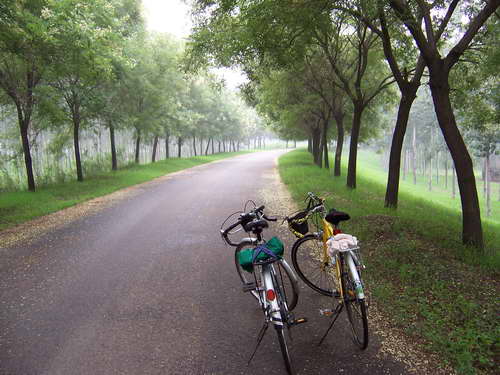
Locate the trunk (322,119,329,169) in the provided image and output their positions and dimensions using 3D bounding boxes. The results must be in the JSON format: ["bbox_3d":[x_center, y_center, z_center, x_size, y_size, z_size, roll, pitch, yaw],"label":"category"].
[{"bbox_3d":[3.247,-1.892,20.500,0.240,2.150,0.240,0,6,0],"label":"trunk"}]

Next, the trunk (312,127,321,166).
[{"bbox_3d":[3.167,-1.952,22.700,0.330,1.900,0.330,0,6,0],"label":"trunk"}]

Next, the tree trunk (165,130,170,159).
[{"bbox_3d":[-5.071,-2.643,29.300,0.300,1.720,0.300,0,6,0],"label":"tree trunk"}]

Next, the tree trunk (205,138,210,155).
[{"bbox_3d":[-3.872,-3.711,43.427,0.450,1.498,0.380,0,6,0],"label":"tree trunk"}]

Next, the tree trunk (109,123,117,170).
[{"bbox_3d":[-5.682,-1.694,19.700,0.290,1.980,0.290,0,6,0],"label":"tree trunk"}]

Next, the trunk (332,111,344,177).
[{"bbox_3d":[3.725,-1.843,20.064,0.460,2.766,0.350,0,6,0],"label":"trunk"}]

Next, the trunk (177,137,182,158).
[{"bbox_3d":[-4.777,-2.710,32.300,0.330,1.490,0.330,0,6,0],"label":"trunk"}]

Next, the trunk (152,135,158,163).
[{"bbox_3d":[-5.831,-2.404,29.416,0.330,1.722,0.280,0,6,0],"label":"trunk"}]

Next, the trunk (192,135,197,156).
[{"bbox_3d":[-4.308,-3.260,37.000,0.280,1.710,0.280,0,6,0],"label":"trunk"}]

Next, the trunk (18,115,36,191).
[{"bbox_3d":[-6.578,-0.989,14.092,0.460,2.198,0.320,0,6,0],"label":"trunk"}]

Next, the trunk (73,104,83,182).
[{"bbox_3d":[-6.282,-1.591,17.361,0.340,2.829,0.280,0,6,0],"label":"trunk"}]

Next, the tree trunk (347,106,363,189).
[{"bbox_3d":[3.239,-1.229,14.776,0.450,2.533,0.340,0,6,0],"label":"tree trunk"}]

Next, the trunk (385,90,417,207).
[{"bbox_3d":[3.338,-0.844,10.574,0.620,2.576,0.420,0,6,0],"label":"trunk"}]

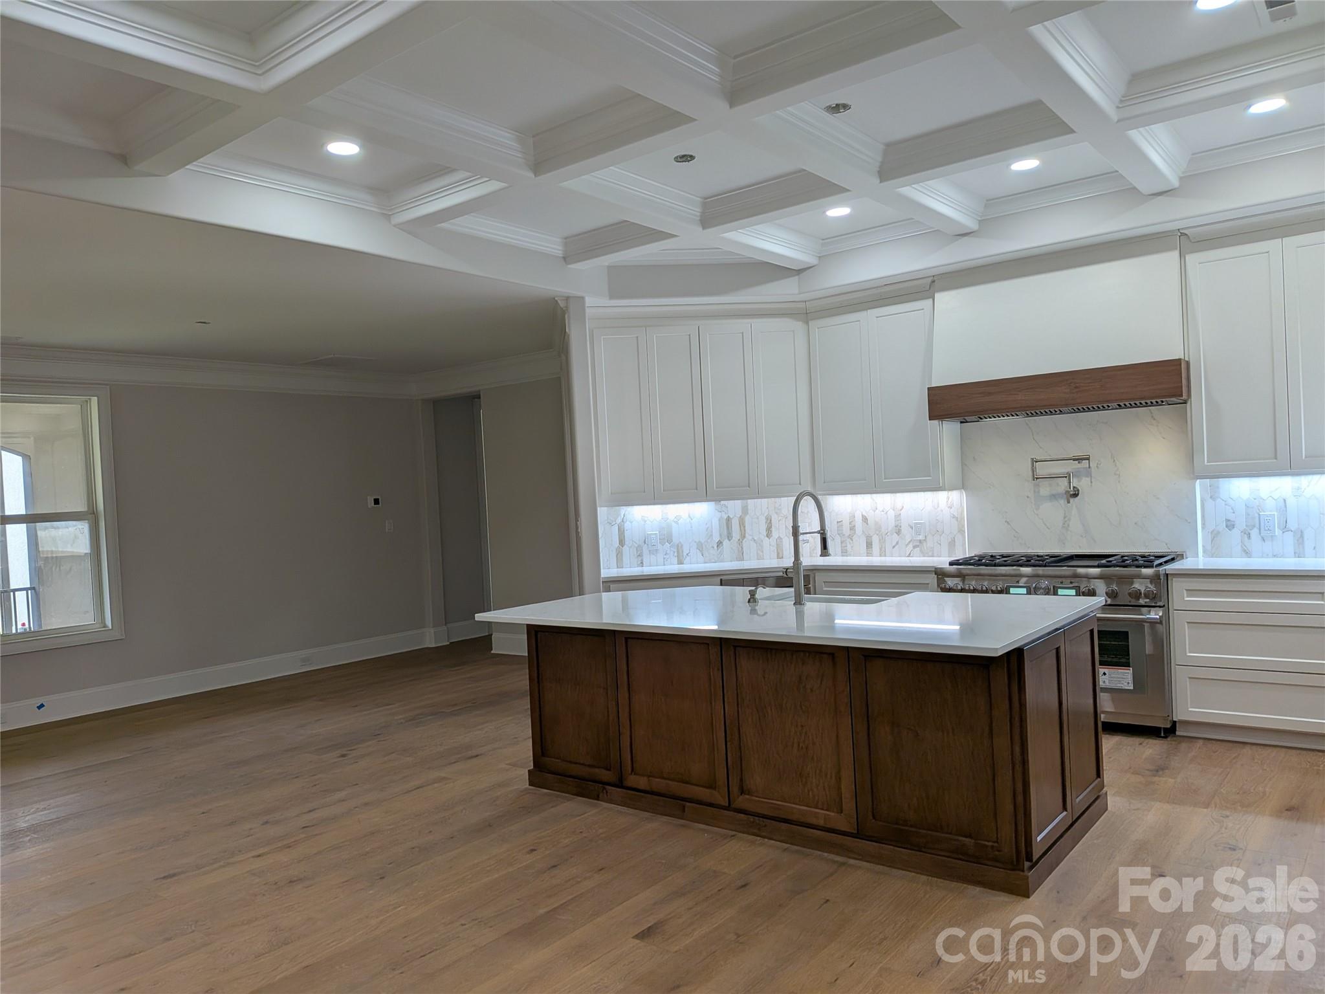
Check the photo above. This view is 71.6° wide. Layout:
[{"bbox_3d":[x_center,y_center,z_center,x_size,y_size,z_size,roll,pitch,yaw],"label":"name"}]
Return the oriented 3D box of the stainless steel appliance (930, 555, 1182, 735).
[{"bbox_3d":[2.353,0.824,5.450,1.222,0.940,0.670,-3,0,39],"label":"stainless steel appliance"}]

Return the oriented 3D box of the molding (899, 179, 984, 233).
[{"bbox_3d":[1.499,-1.598,4.894,0.072,0.145,1.060,-3,0,39],"label":"molding"}]

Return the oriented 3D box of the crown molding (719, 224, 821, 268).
[{"bbox_3d":[0.701,-1.560,5.553,0.080,0.130,1.075,-3,0,39],"label":"crown molding"}]

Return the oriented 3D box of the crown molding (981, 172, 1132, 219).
[{"bbox_3d":[2.150,-1.652,5.016,0.870,0.080,0.080,-3,0,39],"label":"crown molding"}]

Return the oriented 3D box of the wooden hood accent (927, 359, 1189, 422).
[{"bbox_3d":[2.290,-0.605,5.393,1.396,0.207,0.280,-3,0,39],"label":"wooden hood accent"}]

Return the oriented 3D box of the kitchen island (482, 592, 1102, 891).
[{"bbox_3d":[0.523,0.944,4.156,2.475,0.899,1.345,-3,0,39],"label":"kitchen island"}]

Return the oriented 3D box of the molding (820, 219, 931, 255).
[{"bbox_3d":[1.339,-1.616,5.674,0.900,0.081,0.080,-3,0,39],"label":"molding"}]

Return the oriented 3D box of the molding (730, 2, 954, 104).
[{"bbox_3d":[0.566,-1.541,3.143,0.885,0.130,0.080,-3,0,39],"label":"molding"}]

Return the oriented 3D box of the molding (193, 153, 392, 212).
[{"bbox_3d":[-1.703,-1.462,4.268,0.080,0.083,1.050,-3,0,39],"label":"molding"}]

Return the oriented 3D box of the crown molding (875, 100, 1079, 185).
[{"bbox_3d":[1.367,-1.586,4.100,0.877,0.145,0.072,-3,0,39],"label":"crown molding"}]

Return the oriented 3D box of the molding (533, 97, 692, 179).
[{"bbox_3d":[-0.245,-1.505,3.788,0.890,0.130,0.080,-3,0,39],"label":"molding"}]

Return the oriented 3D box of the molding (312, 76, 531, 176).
[{"bbox_3d":[-0.880,-1.474,3.647,0.080,0.130,1.100,-3,0,39],"label":"molding"}]

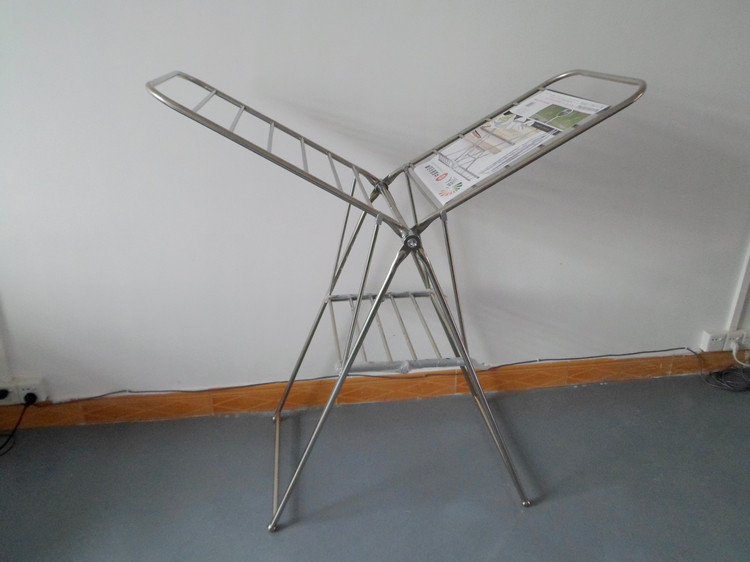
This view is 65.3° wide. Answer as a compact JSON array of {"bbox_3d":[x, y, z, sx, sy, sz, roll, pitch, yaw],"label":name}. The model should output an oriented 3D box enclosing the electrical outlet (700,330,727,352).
[{"bbox_3d":[1.617,0.287,2.790,0.087,0.087,0.043,-3,23,-8],"label":"electrical outlet"}]

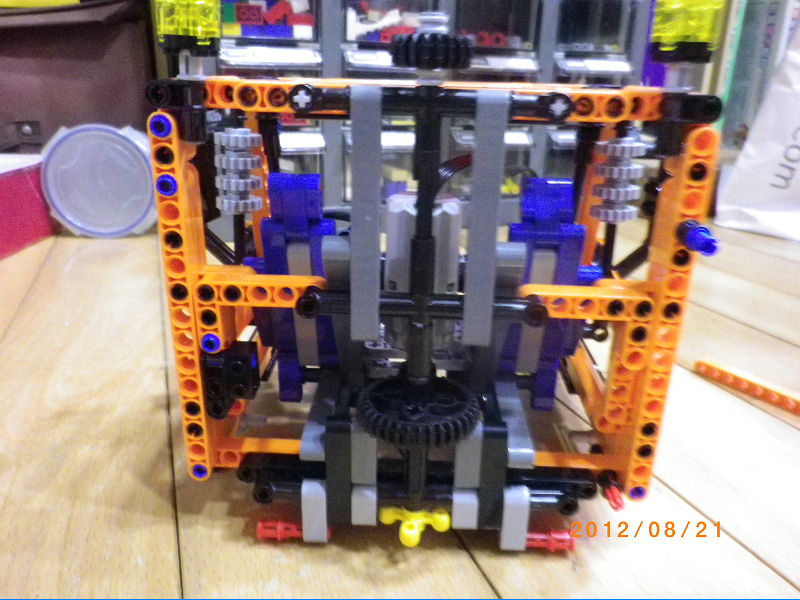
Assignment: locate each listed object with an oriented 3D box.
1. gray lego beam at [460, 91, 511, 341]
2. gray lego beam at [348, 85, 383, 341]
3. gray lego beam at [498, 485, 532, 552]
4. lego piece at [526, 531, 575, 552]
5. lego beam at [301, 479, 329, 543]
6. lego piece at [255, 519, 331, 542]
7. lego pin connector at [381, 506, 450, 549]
[{"bbox_3d":[0.023,-0.020,0.176,0.008,0.071,0.008,2,22,2],"label":"gray lego beam"},{"bbox_3d":[-0.009,-0.021,0.177,0.008,0.071,0.007,2,22,2],"label":"gray lego beam"},{"bbox_3d":[0.037,0.071,0.211,0.008,0.024,0.008,2,22,2],"label":"gray lego beam"},{"bbox_3d":[0.045,0.079,0.214,0.023,0.006,0.006,2,22,2],"label":"lego piece"},{"bbox_3d":[-0.027,0.068,0.211,0.008,0.023,0.007,2,22,2],"label":"lego beam"},{"bbox_3d":[-0.035,0.076,0.214,0.024,0.007,0.007,2,22,2],"label":"lego piece"},{"bbox_3d":[0.005,0.071,0.213,0.024,0.008,0.024,4,22,6],"label":"lego pin connector"}]

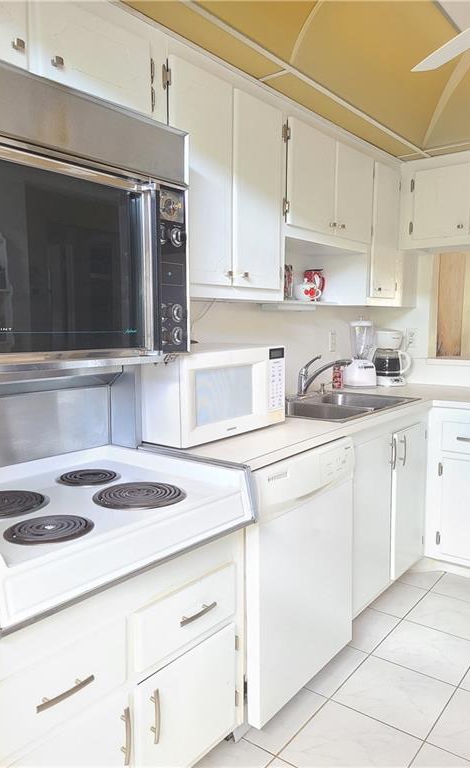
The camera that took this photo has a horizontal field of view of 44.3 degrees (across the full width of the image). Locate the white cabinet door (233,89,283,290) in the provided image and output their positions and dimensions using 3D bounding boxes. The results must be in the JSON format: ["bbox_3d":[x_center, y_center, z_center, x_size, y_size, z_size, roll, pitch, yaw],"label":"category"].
[{"bbox_3d":[0.075,-0.672,2.065,0.030,0.650,0.303,5,8,37],"label":"white cabinet door"}]

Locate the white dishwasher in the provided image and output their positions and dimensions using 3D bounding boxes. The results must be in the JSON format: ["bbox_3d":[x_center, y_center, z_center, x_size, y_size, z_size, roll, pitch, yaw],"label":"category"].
[{"bbox_3d":[0.026,0.589,2.091,0.590,0.785,0.610,5,8,37],"label":"white dishwasher"}]

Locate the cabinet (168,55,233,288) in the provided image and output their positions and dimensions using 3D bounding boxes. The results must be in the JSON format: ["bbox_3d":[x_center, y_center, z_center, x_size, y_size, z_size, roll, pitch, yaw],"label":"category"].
[{"bbox_3d":[-0.225,-0.675,1.972,0.310,0.671,0.313,5,8,37],"label":"cabinet"}]

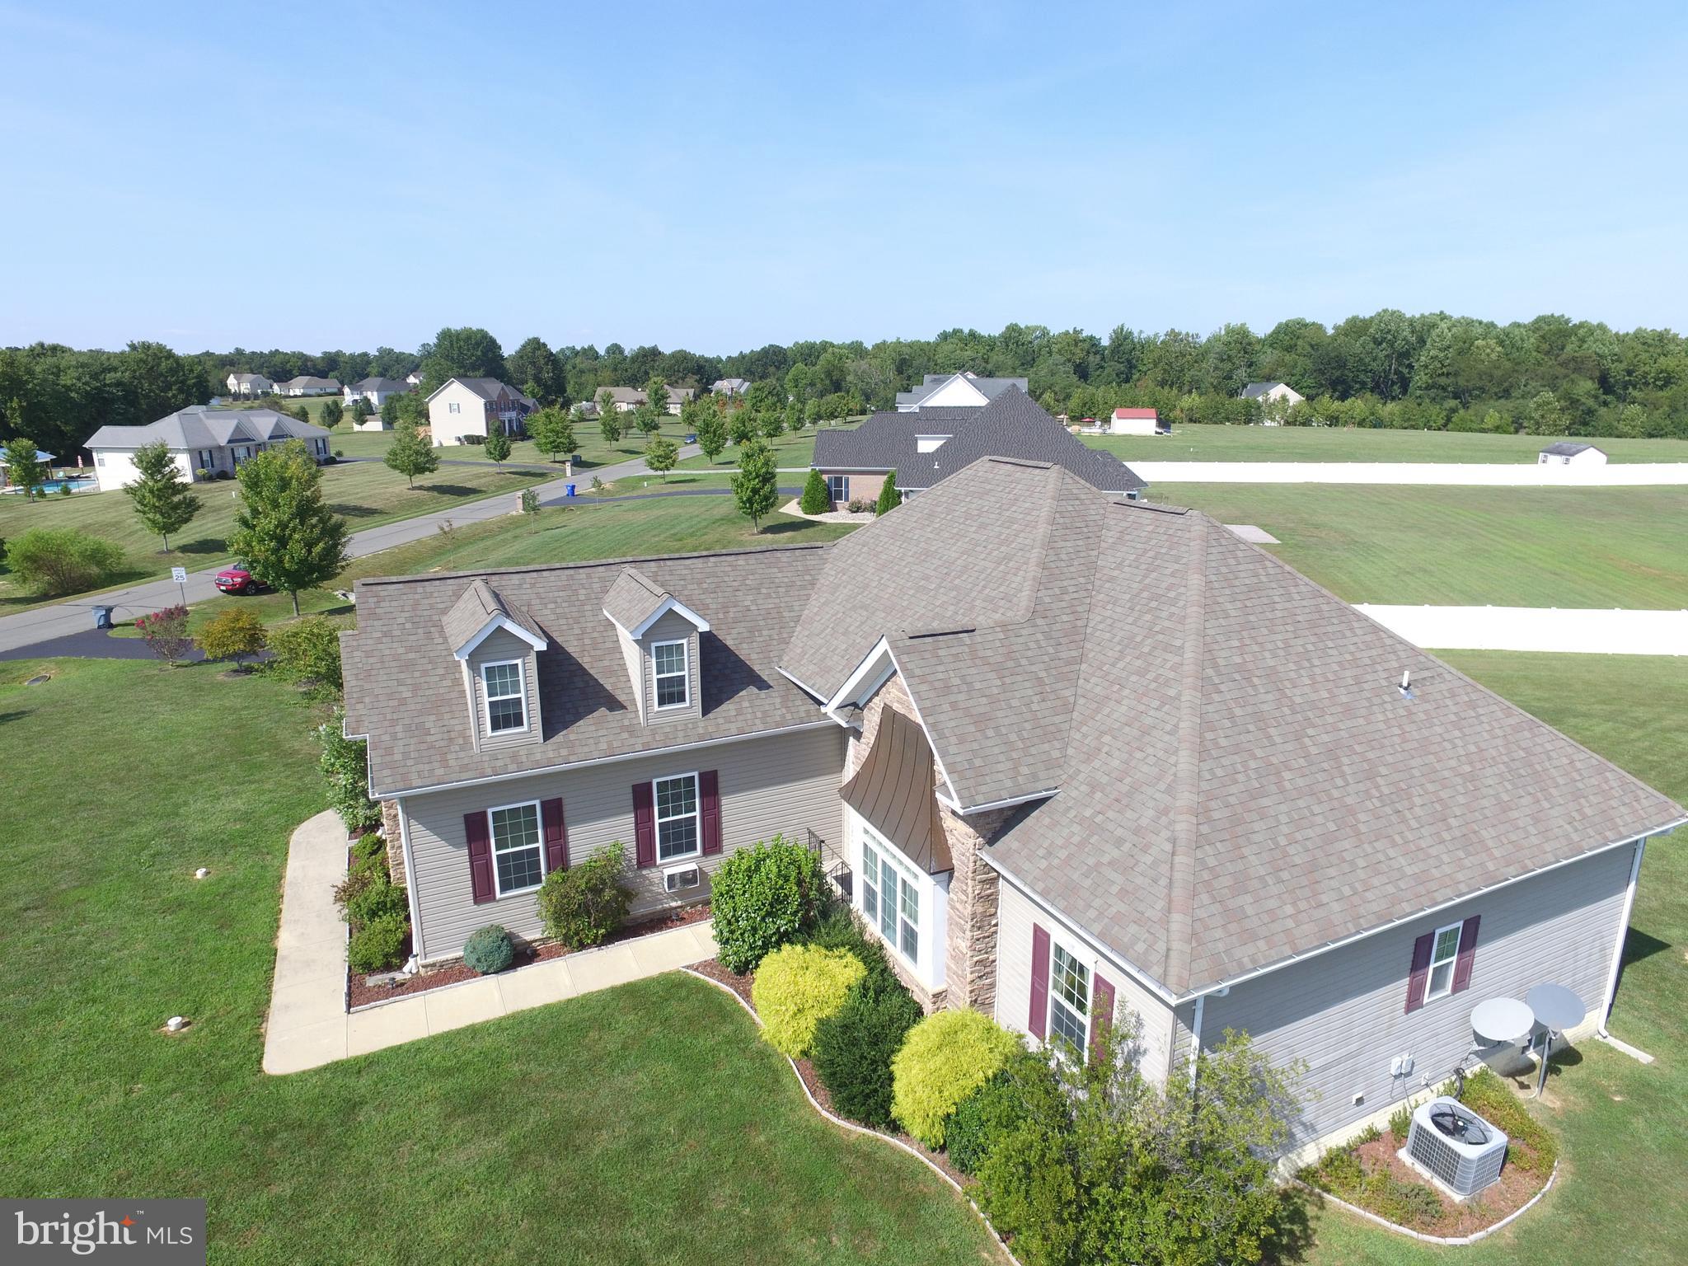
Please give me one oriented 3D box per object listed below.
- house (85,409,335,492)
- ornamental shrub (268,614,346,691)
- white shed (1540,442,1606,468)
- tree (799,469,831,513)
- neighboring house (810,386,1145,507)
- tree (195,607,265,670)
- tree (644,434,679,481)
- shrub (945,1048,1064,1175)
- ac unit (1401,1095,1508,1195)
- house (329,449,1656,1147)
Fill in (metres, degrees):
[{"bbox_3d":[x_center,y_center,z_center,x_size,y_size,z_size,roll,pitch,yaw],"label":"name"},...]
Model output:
[{"bbox_3d":[-67.889,-21.095,106.536,11.040,7.490,24.560,1,15,3],"label":"house"},{"bbox_3d":[-19.694,0.510,35.529,2.600,2.350,2.600,0,15,0],"label":"ornamental shrub"},{"bbox_3d":[74.346,-17.685,99.577,3.217,3.063,5.599,1,15,5],"label":"white shed"},{"bbox_3d":[-2.014,-10.162,70.112,2.150,3.420,2.150,0,14,0],"label":"tree"},{"bbox_3d":[8.564,-13.064,70.541,22.520,9.500,23.580,1,15,5],"label":"neighboring house"},{"bbox_3d":[-23.076,0.233,36.510,2.300,2.400,2.300,0,15,0],"label":"tree"},{"bbox_3d":[-17.639,-16.838,94.282,3.300,4.500,3.300,0,15,0],"label":"tree"},{"bbox_3d":[2.043,6.100,12.503,1.450,1.320,1.450,0,14,0],"label":"shrub"},{"bbox_3d":[7.896,6.609,12.582,0.810,0.570,0.810,-7,16,-25],"label":"ac unit"},{"bbox_3d":[1.076,1.489,19.215,19.440,9.140,17.720,-7,16,-25],"label":"house"}]

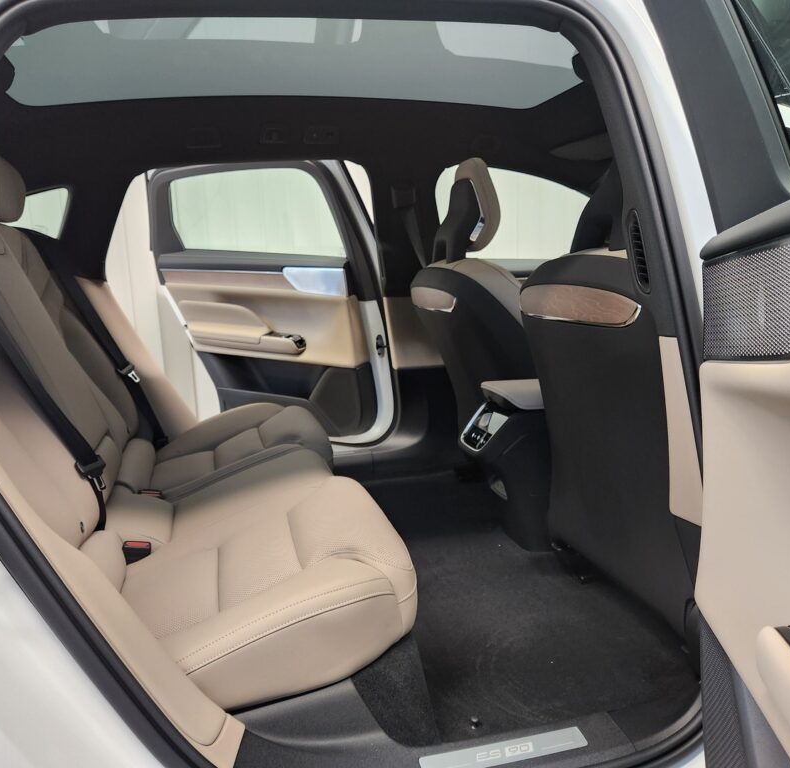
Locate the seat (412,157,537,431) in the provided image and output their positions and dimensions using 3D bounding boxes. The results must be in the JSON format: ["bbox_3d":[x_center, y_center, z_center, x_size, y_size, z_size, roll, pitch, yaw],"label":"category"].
[{"bbox_3d":[0.227,-0.186,1.968,0.260,0.900,0.500,-14,11,-12],"label":"seat"}]

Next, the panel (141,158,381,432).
[{"bbox_3d":[-0.500,-0.296,2.563,1.030,1.000,0.200,2,10,27],"label":"panel"}]

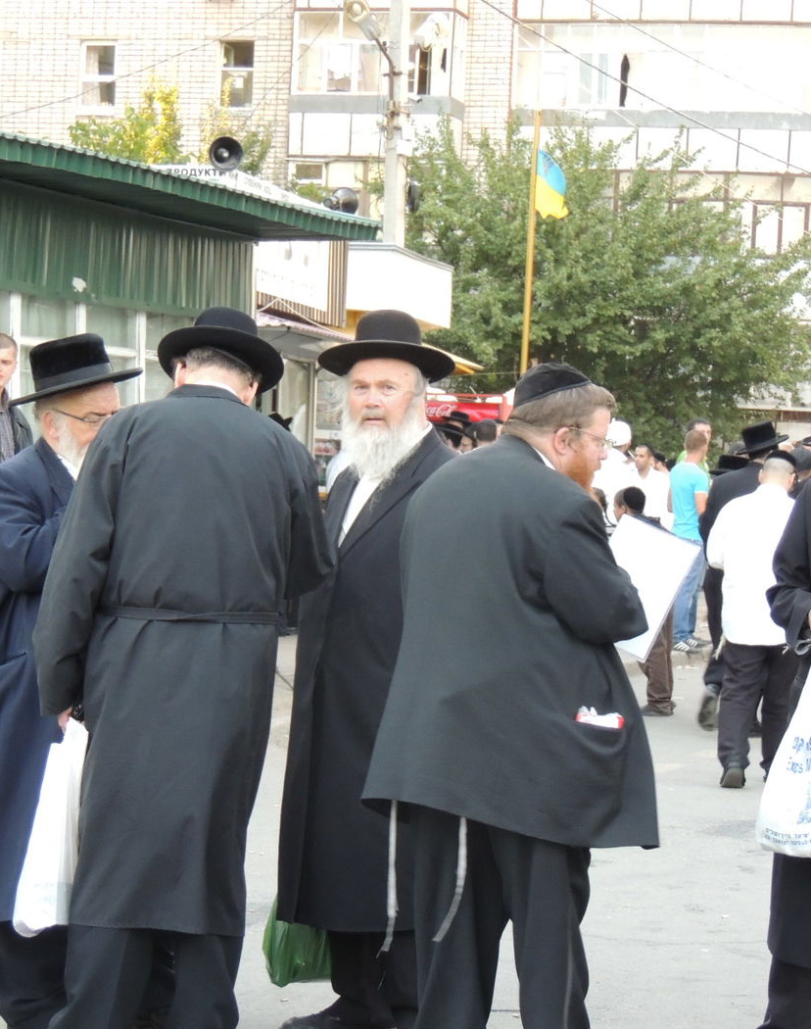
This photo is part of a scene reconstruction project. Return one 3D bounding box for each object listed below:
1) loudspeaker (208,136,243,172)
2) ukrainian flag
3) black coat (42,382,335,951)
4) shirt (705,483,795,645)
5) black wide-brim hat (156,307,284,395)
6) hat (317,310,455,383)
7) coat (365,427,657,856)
[{"bbox_3d":[-1.262,-2.524,25.000,0.245,0.245,0.260,2,0,-12],"label":"loudspeaker"},{"bbox_3d":[1.641,-3.708,40.000,0.480,0.790,0.220,2,0,6],"label":"ukrainian flag"},{"bbox_3d":[-0.527,0.343,8.420,0.700,1.270,0.460,2,0,6],"label":"black coat"},{"bbox_3d":[1.731,0.242,17.700,0.480,0.790,0.300,2,0,22],"label":"shirt"},{"bbox_3d":[-0.441,-0.385,8.450,0.315,0.130,0.345,12,-27,10],"label":"black wide-brim hat"},{"bbox_3d":[-0.042,-0.440,8.950,0.345,0.140,0.365,2,-14,17],"label":"hat"},{"bbox_3d":[0.232,0.284,7.850,0.640,0.910,0.540,2,0,45],"label":"coat"}]

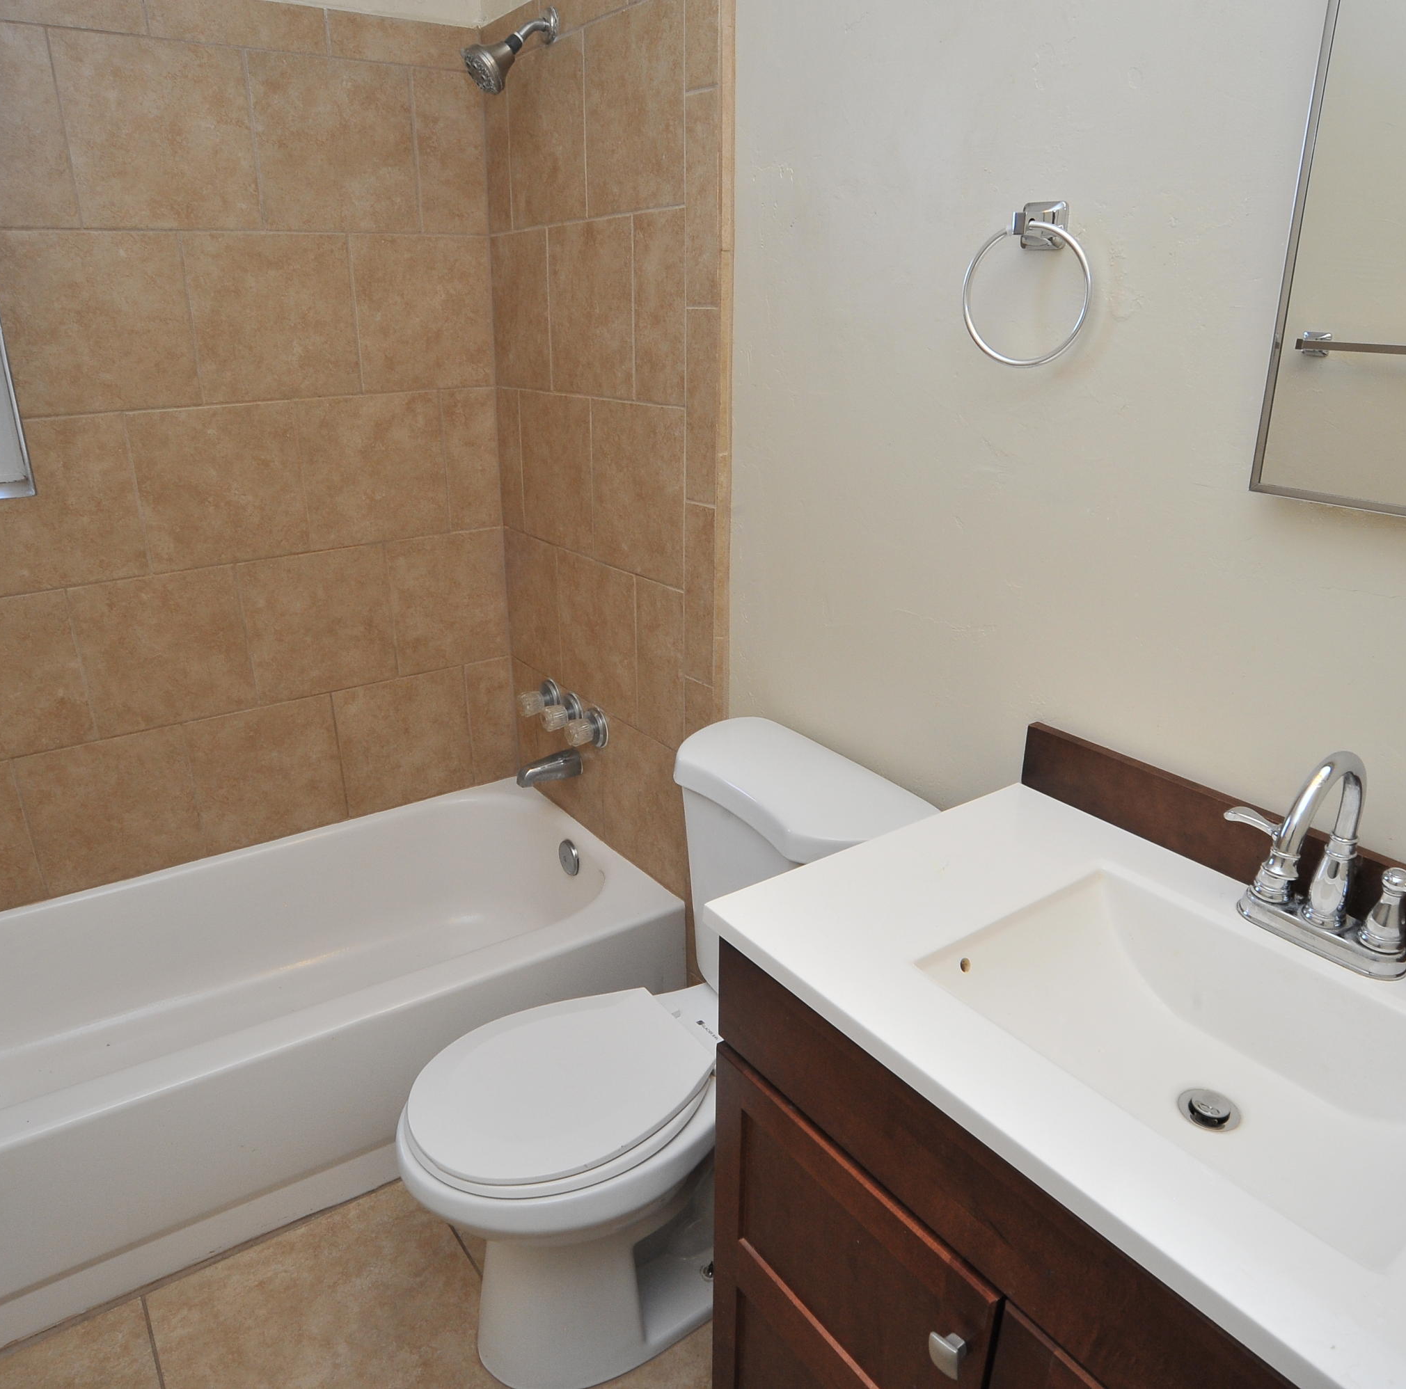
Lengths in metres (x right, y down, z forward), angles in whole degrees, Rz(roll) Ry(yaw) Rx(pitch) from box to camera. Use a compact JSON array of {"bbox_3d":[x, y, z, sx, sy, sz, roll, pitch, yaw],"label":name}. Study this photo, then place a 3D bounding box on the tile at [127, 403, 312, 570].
[{"bbox_3d":[-0.929,-0.404,2.025,0.304,0.304,0.010,-14,25,-33],"label":"tile"}]

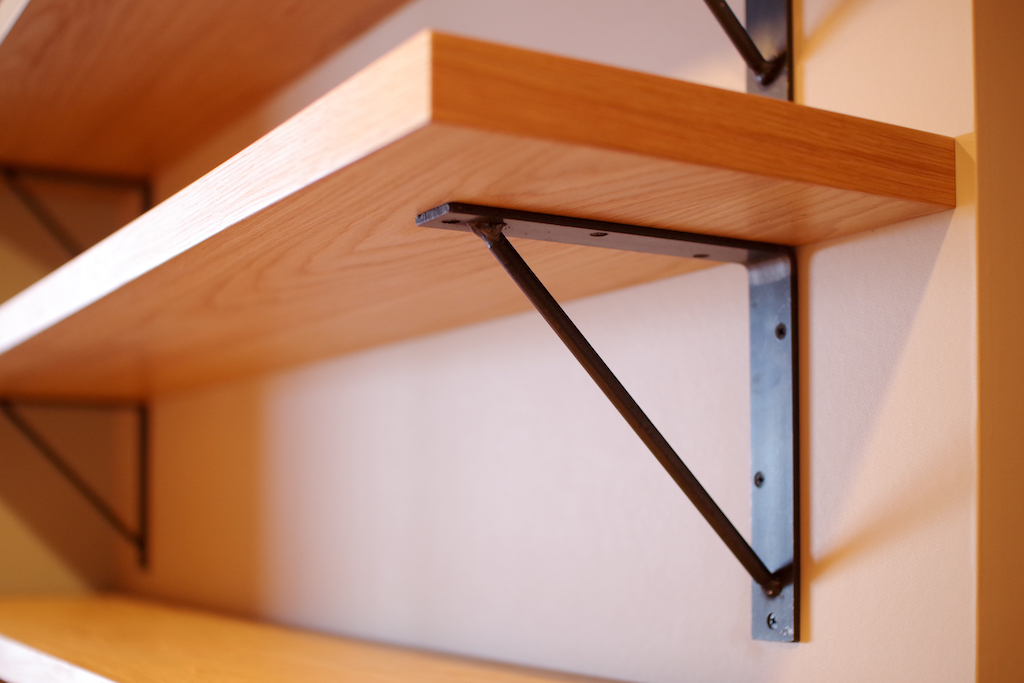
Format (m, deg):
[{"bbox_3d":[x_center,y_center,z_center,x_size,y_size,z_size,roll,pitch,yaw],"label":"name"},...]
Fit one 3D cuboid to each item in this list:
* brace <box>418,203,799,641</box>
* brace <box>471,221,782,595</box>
[{"bbox_3d":[0.049,0.045,0.596,0.194,0.194,0.031,4,-7,-29],"label":"brace"},{"bbox_3d":[0.057,0.035,0.601,0.237,0.009,0.009,51,-26,-16],"label":"brace"}]

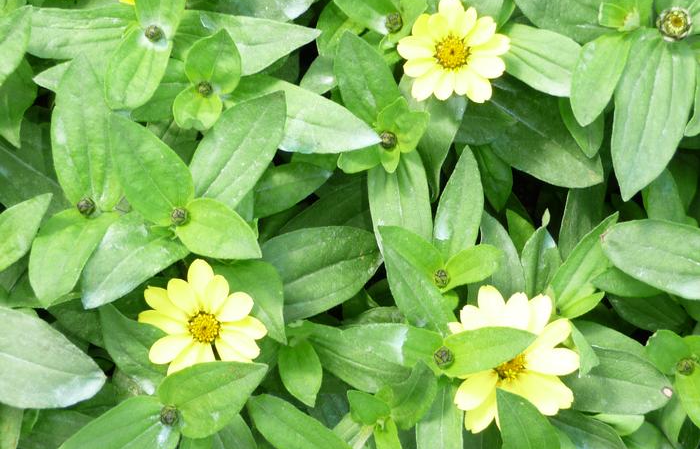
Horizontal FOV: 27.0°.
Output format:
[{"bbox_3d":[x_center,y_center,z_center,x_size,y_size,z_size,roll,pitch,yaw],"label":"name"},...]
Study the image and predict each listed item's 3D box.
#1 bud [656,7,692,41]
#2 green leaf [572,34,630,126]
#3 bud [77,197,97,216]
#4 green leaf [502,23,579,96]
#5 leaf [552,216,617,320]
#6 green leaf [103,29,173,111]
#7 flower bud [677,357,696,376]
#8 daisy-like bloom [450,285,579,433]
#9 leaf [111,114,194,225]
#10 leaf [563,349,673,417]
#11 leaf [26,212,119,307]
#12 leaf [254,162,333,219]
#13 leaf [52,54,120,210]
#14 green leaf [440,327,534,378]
[{"bbox_3d":[0.148,-0.092,0.668,0.014,0.014,0.014,0,63,0],"label":"bud"},{"bbox_3d":[0.114,-0.065,0.659,0.020,0.012,0.047,26,79,10],"label":"green leaf"},{"bbox_3d":[-0.129,-0.009,0.710,0.009,0.009,0.009,0,70,0],"label":"bud"},{"bbox_3d":[0.090,-0.075,0.675,0.054,0.010,0.028,24,79,5],"label":"green leaf"},{"bbox_3d":[0.099,0.015,0.609,0.021,0.014,0.053,38,69,-8],"label":"leaf"},{"bbox_3d":[-0.097,-0.068,0.660,0.026,0.013,0.037,21,74,4],"label":"green leaf"},{"bbox_3d":[0.158,0.067,0.685,0.009,0.009,0.009,0,70,0],"label":"flower bud"},{"bbox_3d":[0.078,0.065,0.690,0.061,0.018,0.065,0,78,0],"label":"daisy-like bloom"},{"bbox_3d":[-0.088,-0.026,0.625,0.027,0.010,0.061,-30,65,-13],"label":"leaf"},{"bbox_3d":[0.109,0.067,0.612,0.051,0.012,0.029,11,68,0],"label":"leaf"},{"bbox_3d":[-0.119,0.015,0.619,0.024,0.012,0.044,23,75,5],"label":"leaf"},{"bbox_3d":[-0.032,-0.016,0.740,0.050,0.013,0.027,-11,68,-11],"label":"leaf"},{"bbox_3d":[-0.115,-0.041,0.640,0.030,0.012,0.081,-7,63,-7],"label":"leaf"},{"bbox_3d":[0.056,0.050,0.574,0.036,0.010,0.017,-18,68,3],"label":"green leaf"}]

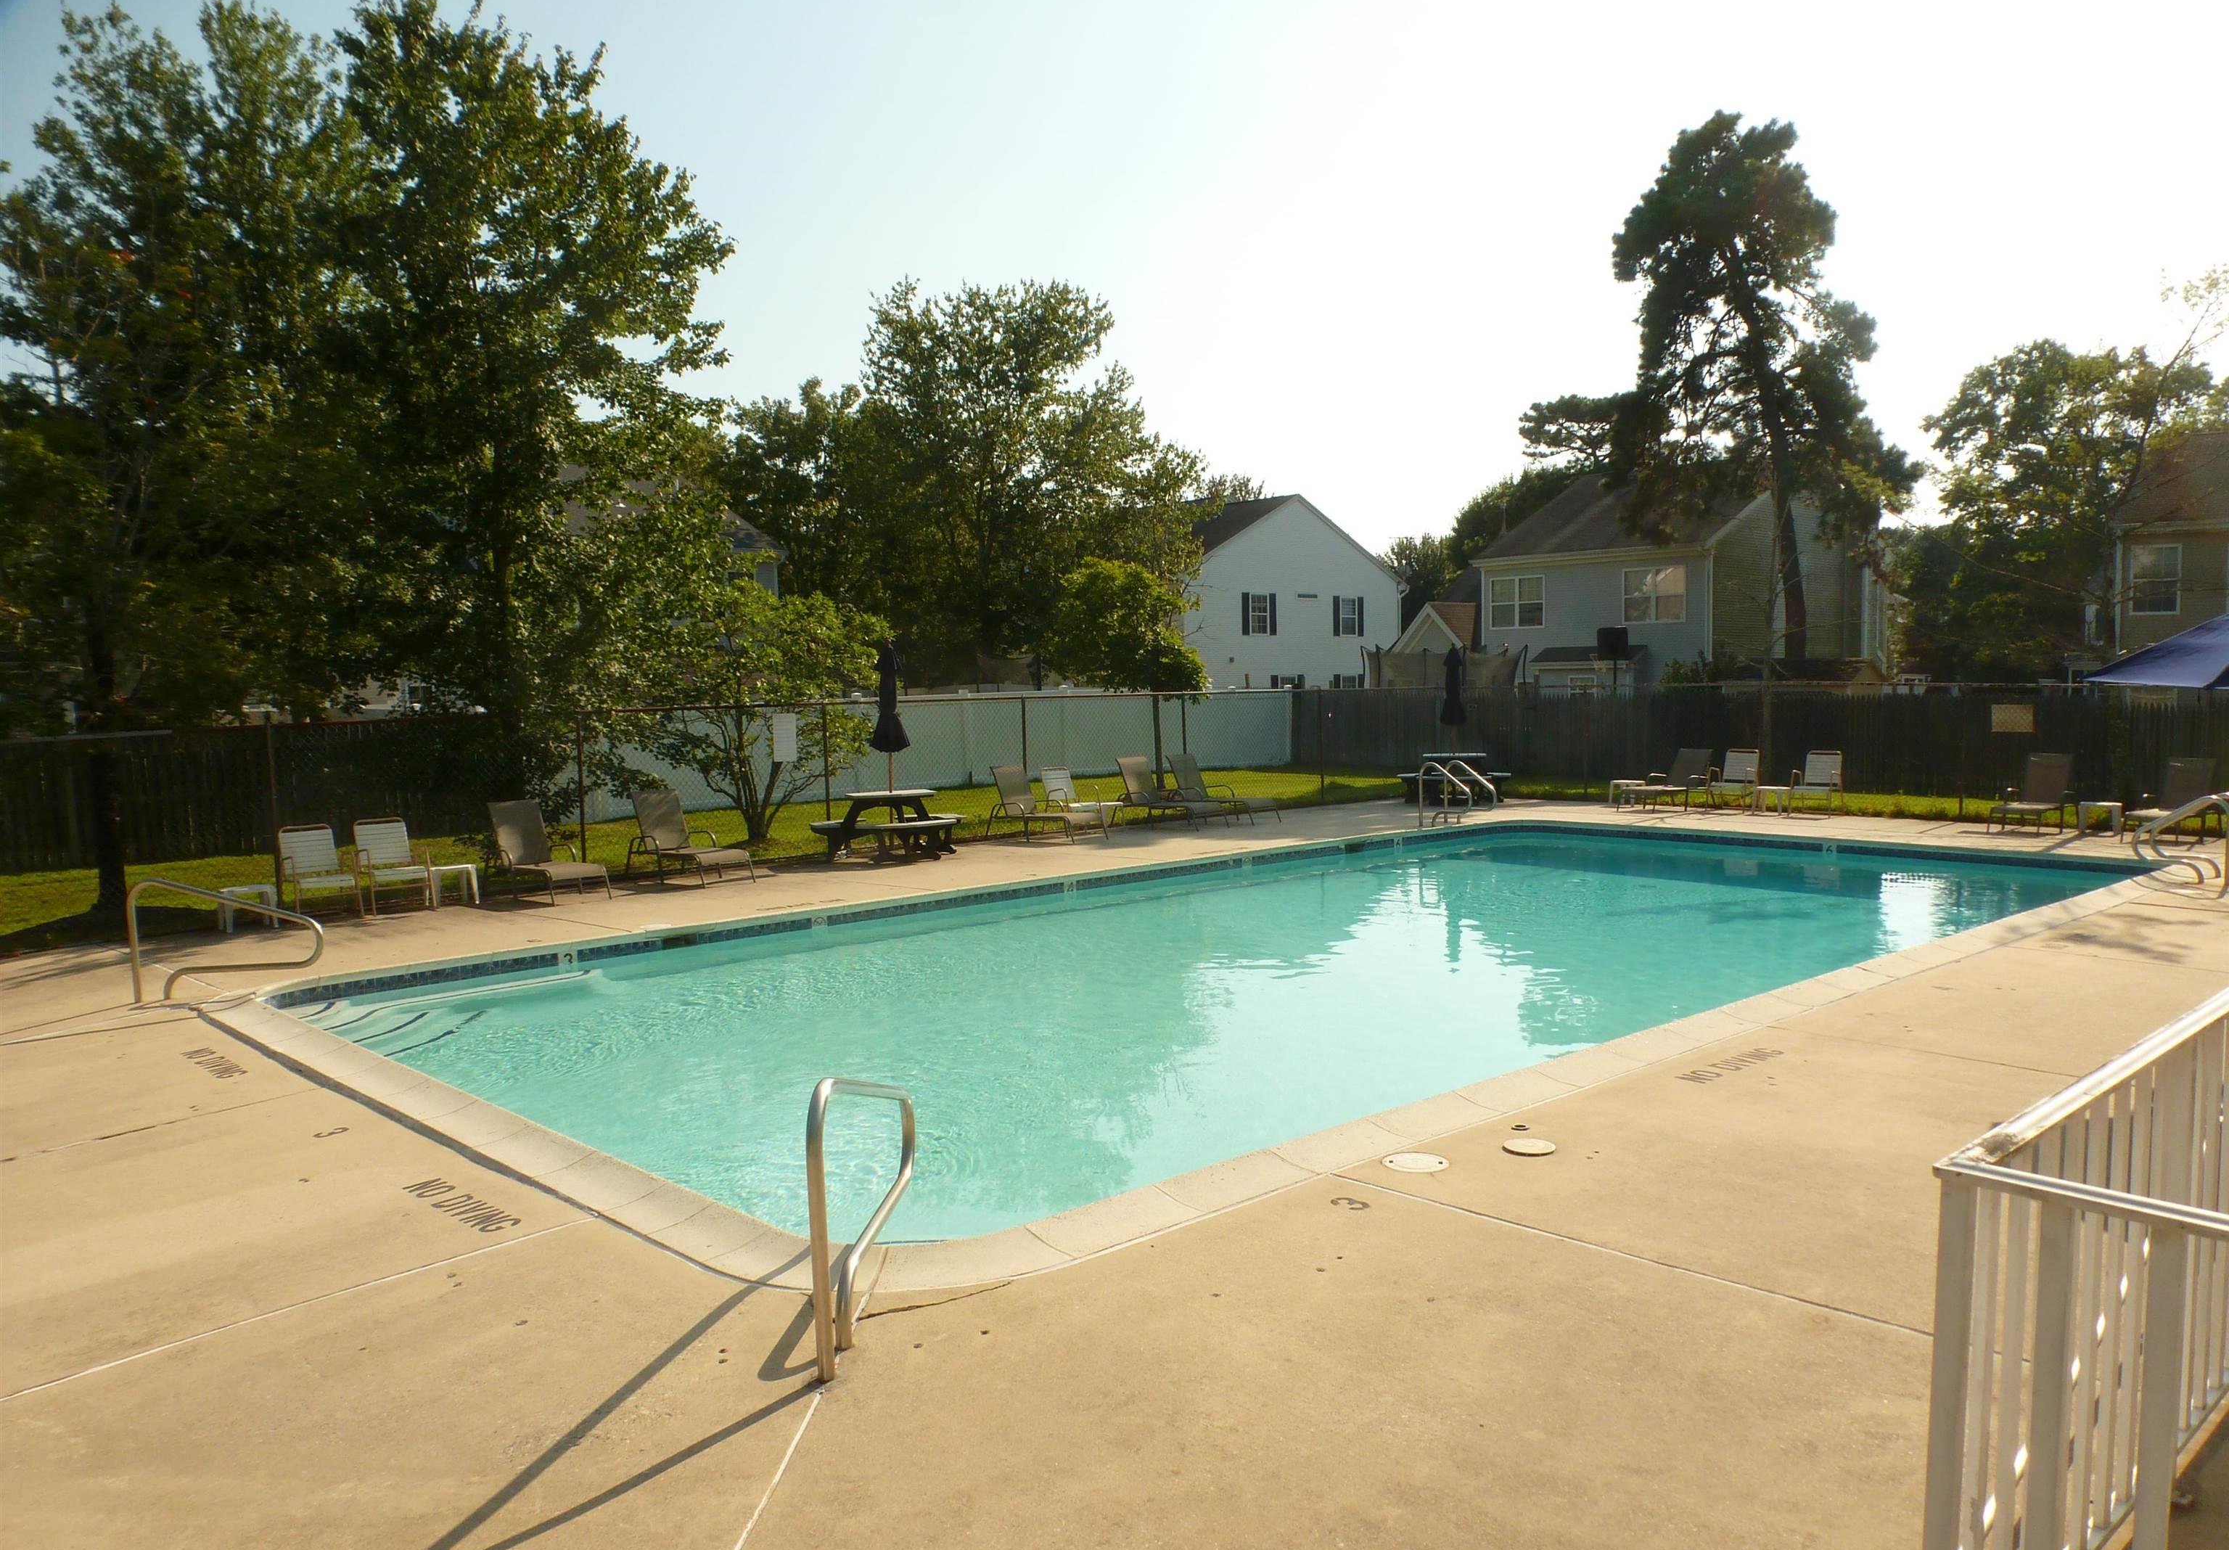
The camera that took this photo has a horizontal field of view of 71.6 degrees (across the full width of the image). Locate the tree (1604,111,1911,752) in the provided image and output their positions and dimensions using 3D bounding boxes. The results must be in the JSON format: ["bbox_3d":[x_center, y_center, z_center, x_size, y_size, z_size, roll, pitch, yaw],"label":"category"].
[{"bbox_3d":[14.001,-7.211,33.721,6.900,14.307,6.300,-1,3,0],"label":"tree"}]

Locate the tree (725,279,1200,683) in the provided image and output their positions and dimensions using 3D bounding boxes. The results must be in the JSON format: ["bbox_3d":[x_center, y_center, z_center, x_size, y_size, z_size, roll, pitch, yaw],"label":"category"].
[{"bbox_3d":[-4.311,-7.035,43.722,13.000,13.784,10.500,-1,3,0],"label":"tree"}]

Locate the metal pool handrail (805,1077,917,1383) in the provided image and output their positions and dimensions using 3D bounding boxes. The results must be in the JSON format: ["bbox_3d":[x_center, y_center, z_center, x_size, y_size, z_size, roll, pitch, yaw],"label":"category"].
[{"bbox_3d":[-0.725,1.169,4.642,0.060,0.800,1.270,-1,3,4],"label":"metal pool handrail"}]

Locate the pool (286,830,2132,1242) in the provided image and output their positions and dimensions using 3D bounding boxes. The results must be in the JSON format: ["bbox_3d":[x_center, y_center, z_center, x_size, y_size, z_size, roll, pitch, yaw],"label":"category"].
[{"bbox_3d":[2.240,1.706,12.711,15.200,1.200,7.650,-4,4,-43],"label":"pool"}]

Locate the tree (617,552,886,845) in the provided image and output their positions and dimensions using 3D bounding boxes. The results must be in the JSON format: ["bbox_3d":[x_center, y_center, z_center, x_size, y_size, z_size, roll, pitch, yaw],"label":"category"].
[{"bbox_3d":[-4.926,-1.046,20.970,3.700,3.907,3.400,-1,3,0],"label":"tree"}]

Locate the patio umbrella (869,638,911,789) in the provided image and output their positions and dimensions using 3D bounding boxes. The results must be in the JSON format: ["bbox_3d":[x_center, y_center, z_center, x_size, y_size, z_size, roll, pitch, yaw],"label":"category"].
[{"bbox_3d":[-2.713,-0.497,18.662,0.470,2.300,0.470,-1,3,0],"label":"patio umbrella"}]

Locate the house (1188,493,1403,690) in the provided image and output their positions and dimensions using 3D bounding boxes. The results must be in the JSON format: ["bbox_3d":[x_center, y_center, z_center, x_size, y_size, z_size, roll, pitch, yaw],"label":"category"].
[{"bbox_3d":[2.799,-5.077,54.620,11.100,8.600,9.500,-4,4,-43],"label":"house"}]

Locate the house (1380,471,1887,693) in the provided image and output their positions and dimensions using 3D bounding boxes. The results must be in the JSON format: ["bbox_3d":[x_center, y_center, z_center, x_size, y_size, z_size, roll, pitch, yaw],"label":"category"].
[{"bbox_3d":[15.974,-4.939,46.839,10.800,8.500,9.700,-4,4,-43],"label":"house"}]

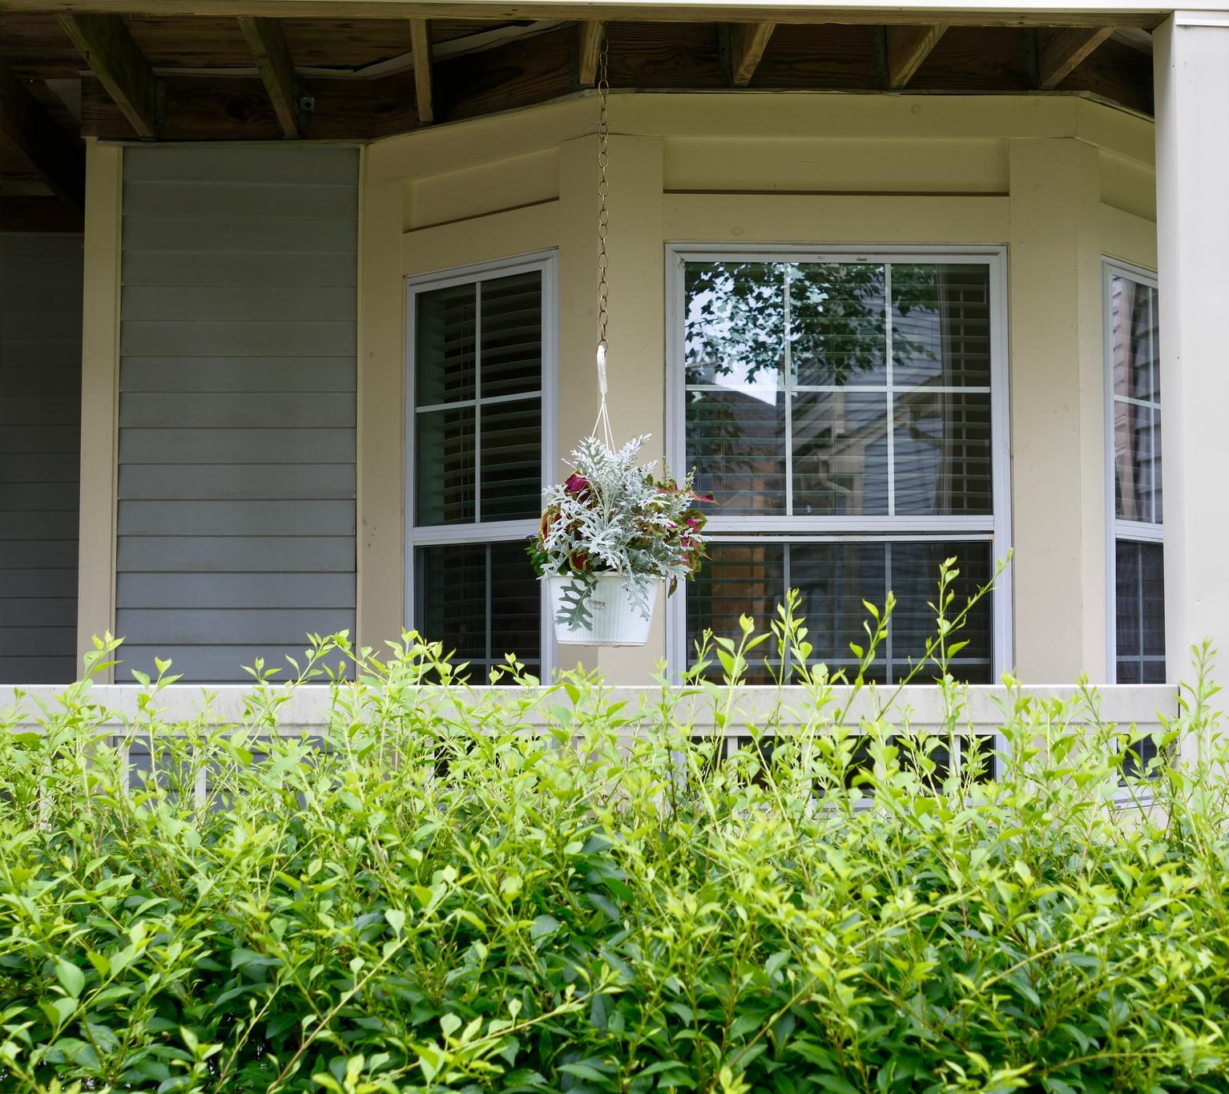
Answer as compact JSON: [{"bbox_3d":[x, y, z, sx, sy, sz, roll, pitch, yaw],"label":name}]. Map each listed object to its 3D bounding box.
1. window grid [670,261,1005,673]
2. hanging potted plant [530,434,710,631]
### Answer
[{"bbox_3d":[0.595,-0.063,4.906,0.892,1.455,0.080,0,-3,-4],"label":"window grid"},{"bbox_3d":[0.011,-0.030,3.815,0.365,0.395,0.340,0,-3,-4],"label":"hanging potted plant"}]

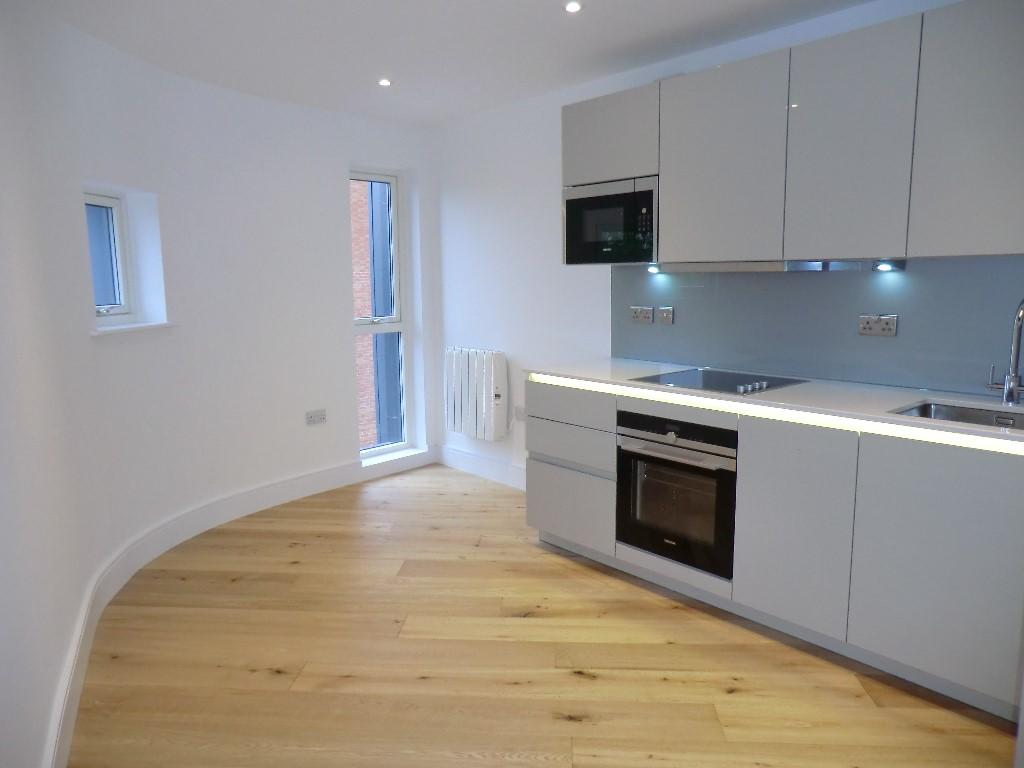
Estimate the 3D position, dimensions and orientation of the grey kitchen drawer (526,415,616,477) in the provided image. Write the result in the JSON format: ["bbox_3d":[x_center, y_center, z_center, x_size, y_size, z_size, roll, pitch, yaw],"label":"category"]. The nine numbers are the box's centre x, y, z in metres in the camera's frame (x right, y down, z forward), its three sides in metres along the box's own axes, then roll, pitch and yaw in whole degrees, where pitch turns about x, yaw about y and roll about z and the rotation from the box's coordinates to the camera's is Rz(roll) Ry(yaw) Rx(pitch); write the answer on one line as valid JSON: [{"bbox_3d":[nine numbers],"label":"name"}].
[{"bbox_3d":[0.482,0.256,3.601,0.560,0.195,0.596,-9,12,-41],"label":"grey kitchen drawer"}]

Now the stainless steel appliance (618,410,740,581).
[{"bbox_3d":[0.871,0.419,3.166,0.560,0.603,0.597,-9,12,-41],"label":"stainless steel appliance"}]

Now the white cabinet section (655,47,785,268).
[{"bbox_3d":[0.984,-0.926,3.056,0.346,0.784,0.600,-9,12,-41],"label":"white cabinet section"}]

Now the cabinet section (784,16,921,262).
[{"bbox_3d":[1.333,-0.871,2.668,0.346,0.784,0.451,-9,12,-41],"label":"cabinet section"}]

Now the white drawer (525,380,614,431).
[{"bbox_3d":[0.465,0.071,3.560,0.530,0.176,0.597,-9,12,-41],"label":"white drawer"}]

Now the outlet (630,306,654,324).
[{"bbox_3d":[0.693,-0.362,3.766,0.012,0.086,0.146,-9,12,-41],"label":"outlet"}]

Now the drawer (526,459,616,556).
[{"bbox_3d":[0.475,0.555,3.637,0.530,0.370,0.597,-9,12,-41],"label":"drawer"}]

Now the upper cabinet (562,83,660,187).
[{"bbox_3d":[0.585,-1.188,3.490,0.341,0.400,0.599,-9,12,-41],"label":"upper cabinet"}]

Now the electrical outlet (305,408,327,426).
[{"bbox_3d":[-1.269,0.221,4.605,0.012,0.086,0.146,7,12,41],"label":"electrical outlet"}]

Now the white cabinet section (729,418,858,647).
[{"bbox_3d":[1.239,0.474,2.793,0.584,0.765,0.450,-9,12,-41],"label":"white cabinet section"}]

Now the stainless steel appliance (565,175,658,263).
[{"bbox_3d":[0.588,-0.798,3.549,0.331,0.390,0.594,-9,12,-41],"label":"stainless steel appliance"}]

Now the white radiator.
[{"bbox_3d":[-0.236,0.059,4.808,0.100,0.582,0.585,-9,12,-41],"label":"white radiator"}]

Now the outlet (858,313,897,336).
[{"bbox_3d":[1.489,-0.234,2.885,0.012,0.086,0.146,-9,12,-41],"label":"outlet"}]

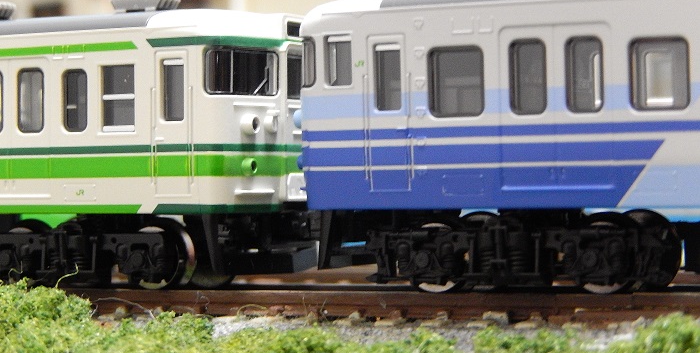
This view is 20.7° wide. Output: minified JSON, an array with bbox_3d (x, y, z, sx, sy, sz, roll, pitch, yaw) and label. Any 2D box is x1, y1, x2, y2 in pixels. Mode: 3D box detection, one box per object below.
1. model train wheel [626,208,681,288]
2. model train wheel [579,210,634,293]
[{"bbox_3d":[0.024,0.006,0.158,0.007,0.007,0.002,-1,-1,26],"label":"model train wheel"},{"bbox_3d":[0.020,0.006,0.150,0.007,0.007,0.002,-1,-1,26],"label":"model train wheel"}]

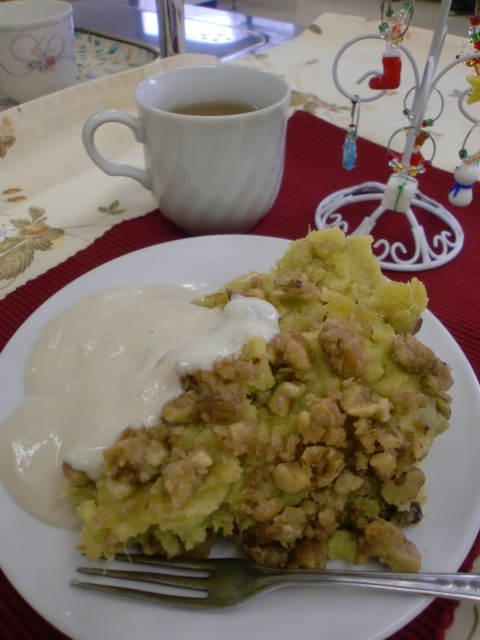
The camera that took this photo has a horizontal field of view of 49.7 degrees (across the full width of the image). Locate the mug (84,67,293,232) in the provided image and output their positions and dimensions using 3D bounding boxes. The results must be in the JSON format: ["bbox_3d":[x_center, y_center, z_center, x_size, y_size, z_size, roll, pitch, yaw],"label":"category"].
[{"bbox_3d":[-0.034,-0.100,0.315,0.122,0.080,0.085,0,43,0],"label":"mug"}]

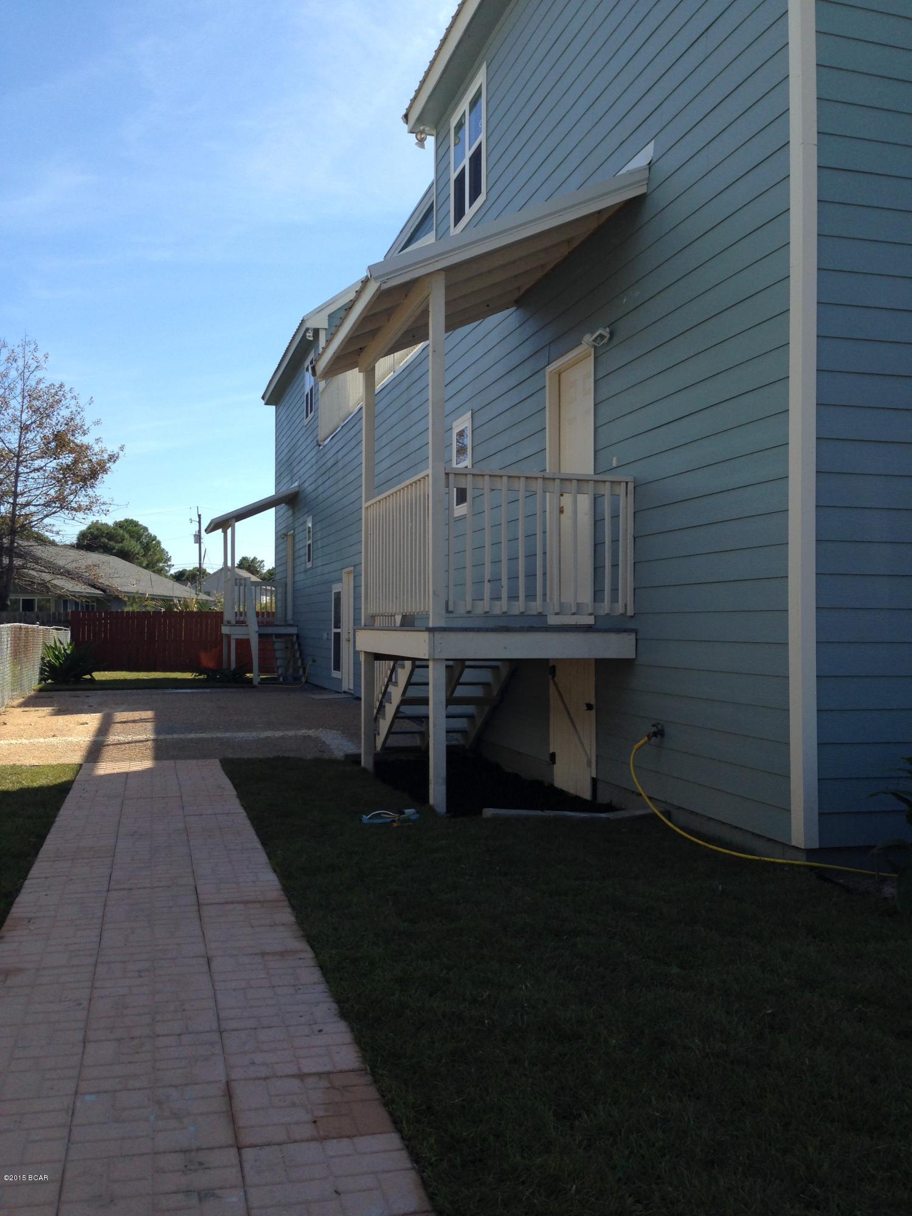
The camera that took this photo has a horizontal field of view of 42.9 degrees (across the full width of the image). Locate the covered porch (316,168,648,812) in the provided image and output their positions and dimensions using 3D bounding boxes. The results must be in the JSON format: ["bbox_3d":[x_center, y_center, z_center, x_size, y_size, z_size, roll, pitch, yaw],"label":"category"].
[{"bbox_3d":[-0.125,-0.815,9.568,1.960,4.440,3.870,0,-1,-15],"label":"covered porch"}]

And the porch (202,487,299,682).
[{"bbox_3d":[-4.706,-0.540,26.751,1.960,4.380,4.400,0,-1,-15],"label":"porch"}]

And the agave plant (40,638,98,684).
[{"bbox_3d":[-8.793,1.129,26.279,1.350,1.030,1.350,0,-1,-15],"label":"agave plant"}]

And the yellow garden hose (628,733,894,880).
[{"bbox_3d":[1.569,1.077,6.665,0.600,0.550,2.350,0,-1,-15],"label":"yellow garden hose"}]

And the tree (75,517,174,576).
[{"bbox_3d":[-19.524,-1.575,68.039,6.000,7.600,6.000,0,-1,-15],"label":"tree"}]

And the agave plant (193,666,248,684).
[{"bbox_3d":[-5.226,1.392,25.668,1.300,0.480,1.300,0,-1,-15],"label":"agave plant"}]

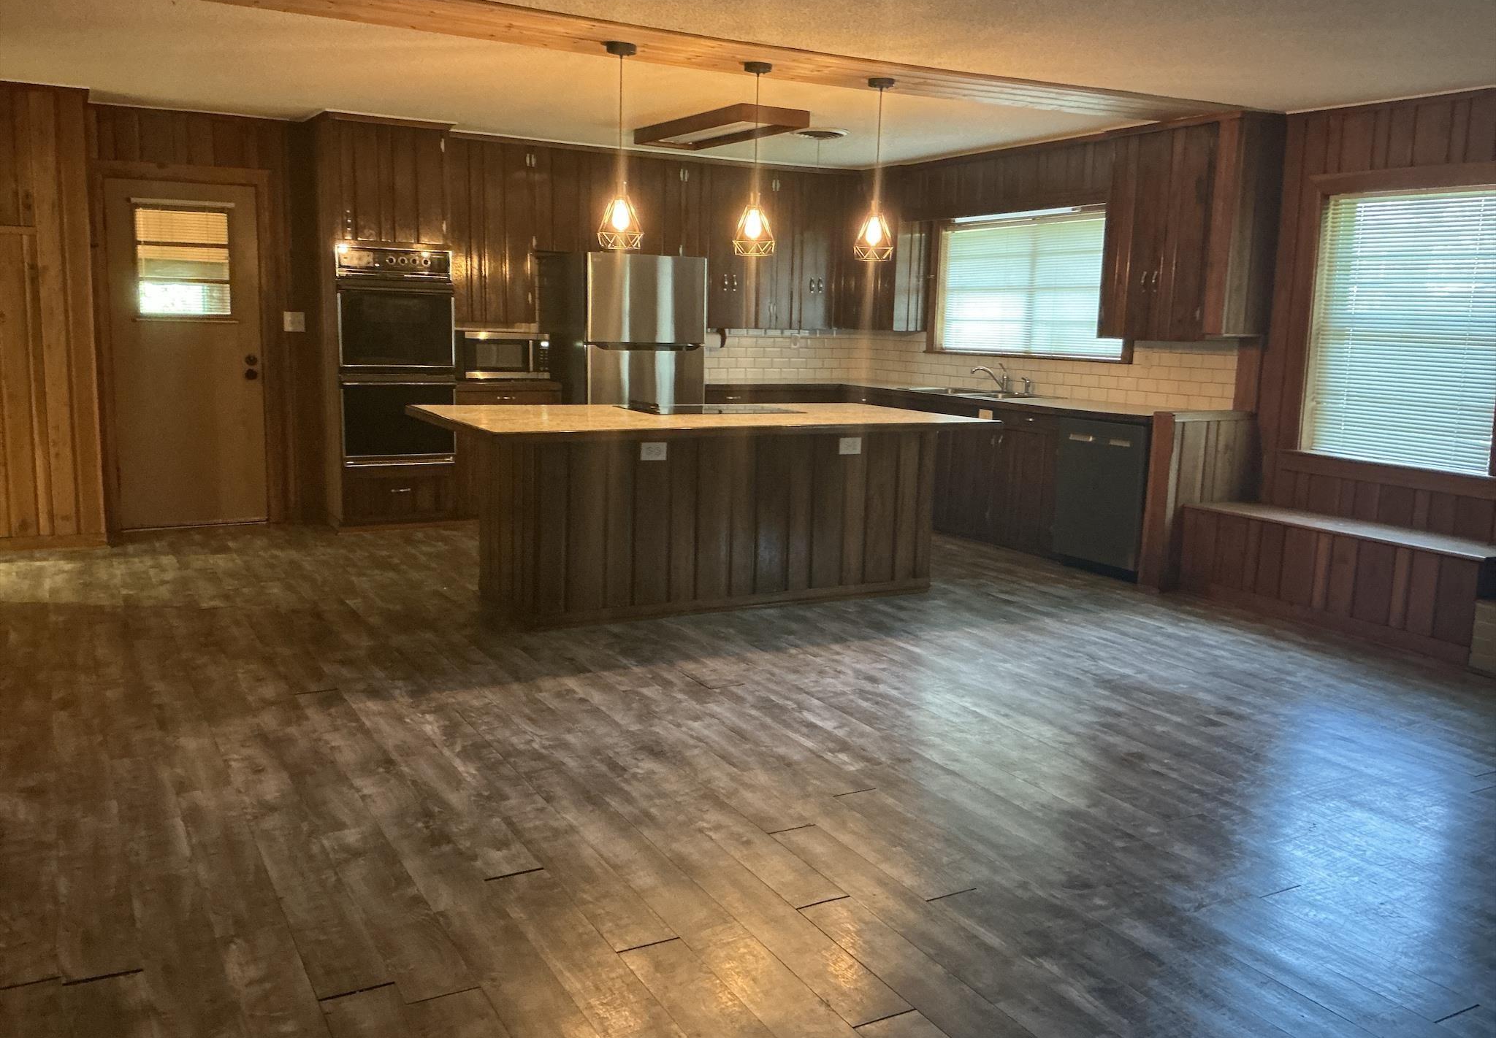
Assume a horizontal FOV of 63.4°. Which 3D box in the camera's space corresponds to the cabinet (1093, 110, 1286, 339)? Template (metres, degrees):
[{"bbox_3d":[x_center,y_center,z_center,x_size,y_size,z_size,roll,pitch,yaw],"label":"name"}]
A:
[{"bbox_3d":[2.398,-1.570,6.653,0.334,1.157,0.868,-4,11,-30],"label":"cabinet"}]

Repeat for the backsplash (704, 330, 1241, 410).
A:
[{"bbox_3d":[0.973,-0.993,7.698,1.820,0.413,3.632,-4,11,-30],"label":"backsplash"}]

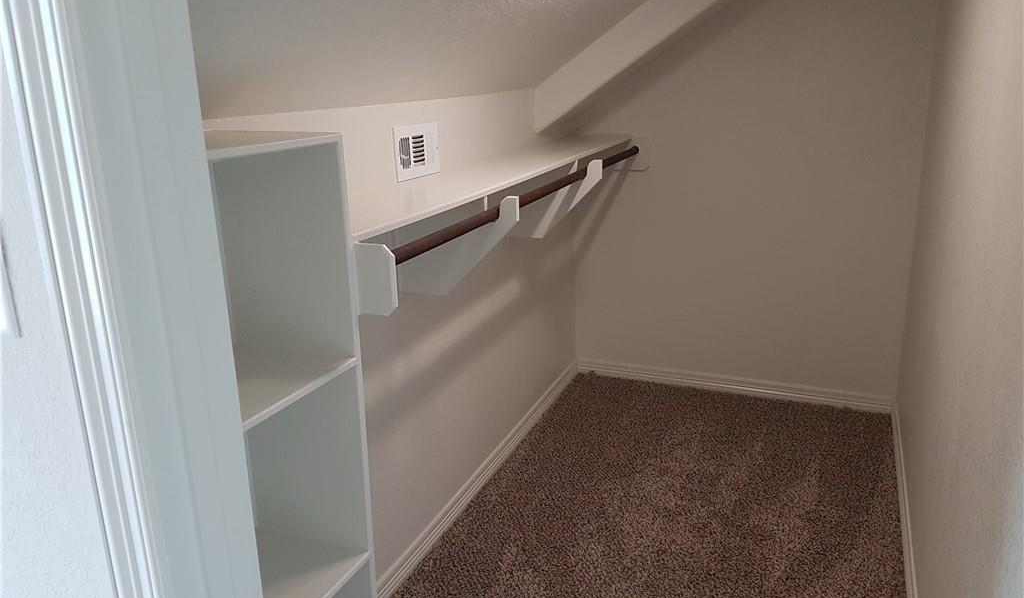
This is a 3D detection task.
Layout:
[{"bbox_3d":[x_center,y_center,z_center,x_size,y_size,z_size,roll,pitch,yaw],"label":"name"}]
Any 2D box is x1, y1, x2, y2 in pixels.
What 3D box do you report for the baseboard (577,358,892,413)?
[{"bbox_3d":[0.999,0.400,3.628,1.442,0.083,0.017,6,18,22],"label":"baseboard"}]

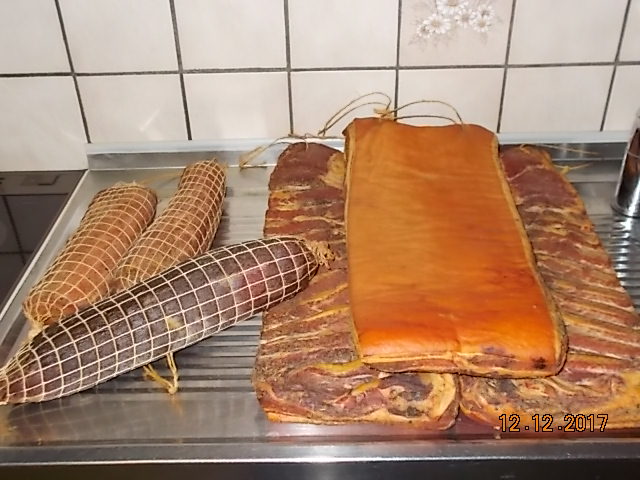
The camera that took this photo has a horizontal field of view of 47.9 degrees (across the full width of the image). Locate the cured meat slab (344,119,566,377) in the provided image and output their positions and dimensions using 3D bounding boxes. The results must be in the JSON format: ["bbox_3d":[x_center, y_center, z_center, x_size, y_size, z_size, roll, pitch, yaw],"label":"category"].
[{"bbox_3d":[0.132,-0.025,0.852,0.197,0.048,0.472,-1,34,1],"label":"cured meat slab"}]

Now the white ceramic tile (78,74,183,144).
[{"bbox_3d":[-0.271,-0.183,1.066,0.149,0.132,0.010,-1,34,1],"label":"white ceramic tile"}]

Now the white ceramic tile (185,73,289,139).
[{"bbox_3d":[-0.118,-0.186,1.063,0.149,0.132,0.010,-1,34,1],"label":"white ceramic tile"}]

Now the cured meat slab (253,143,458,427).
[{"bbox_3d":[0.031,0.017,0.875,0.188,0.048,0.505,-1,34,1],"label":"cured meat slab"}]

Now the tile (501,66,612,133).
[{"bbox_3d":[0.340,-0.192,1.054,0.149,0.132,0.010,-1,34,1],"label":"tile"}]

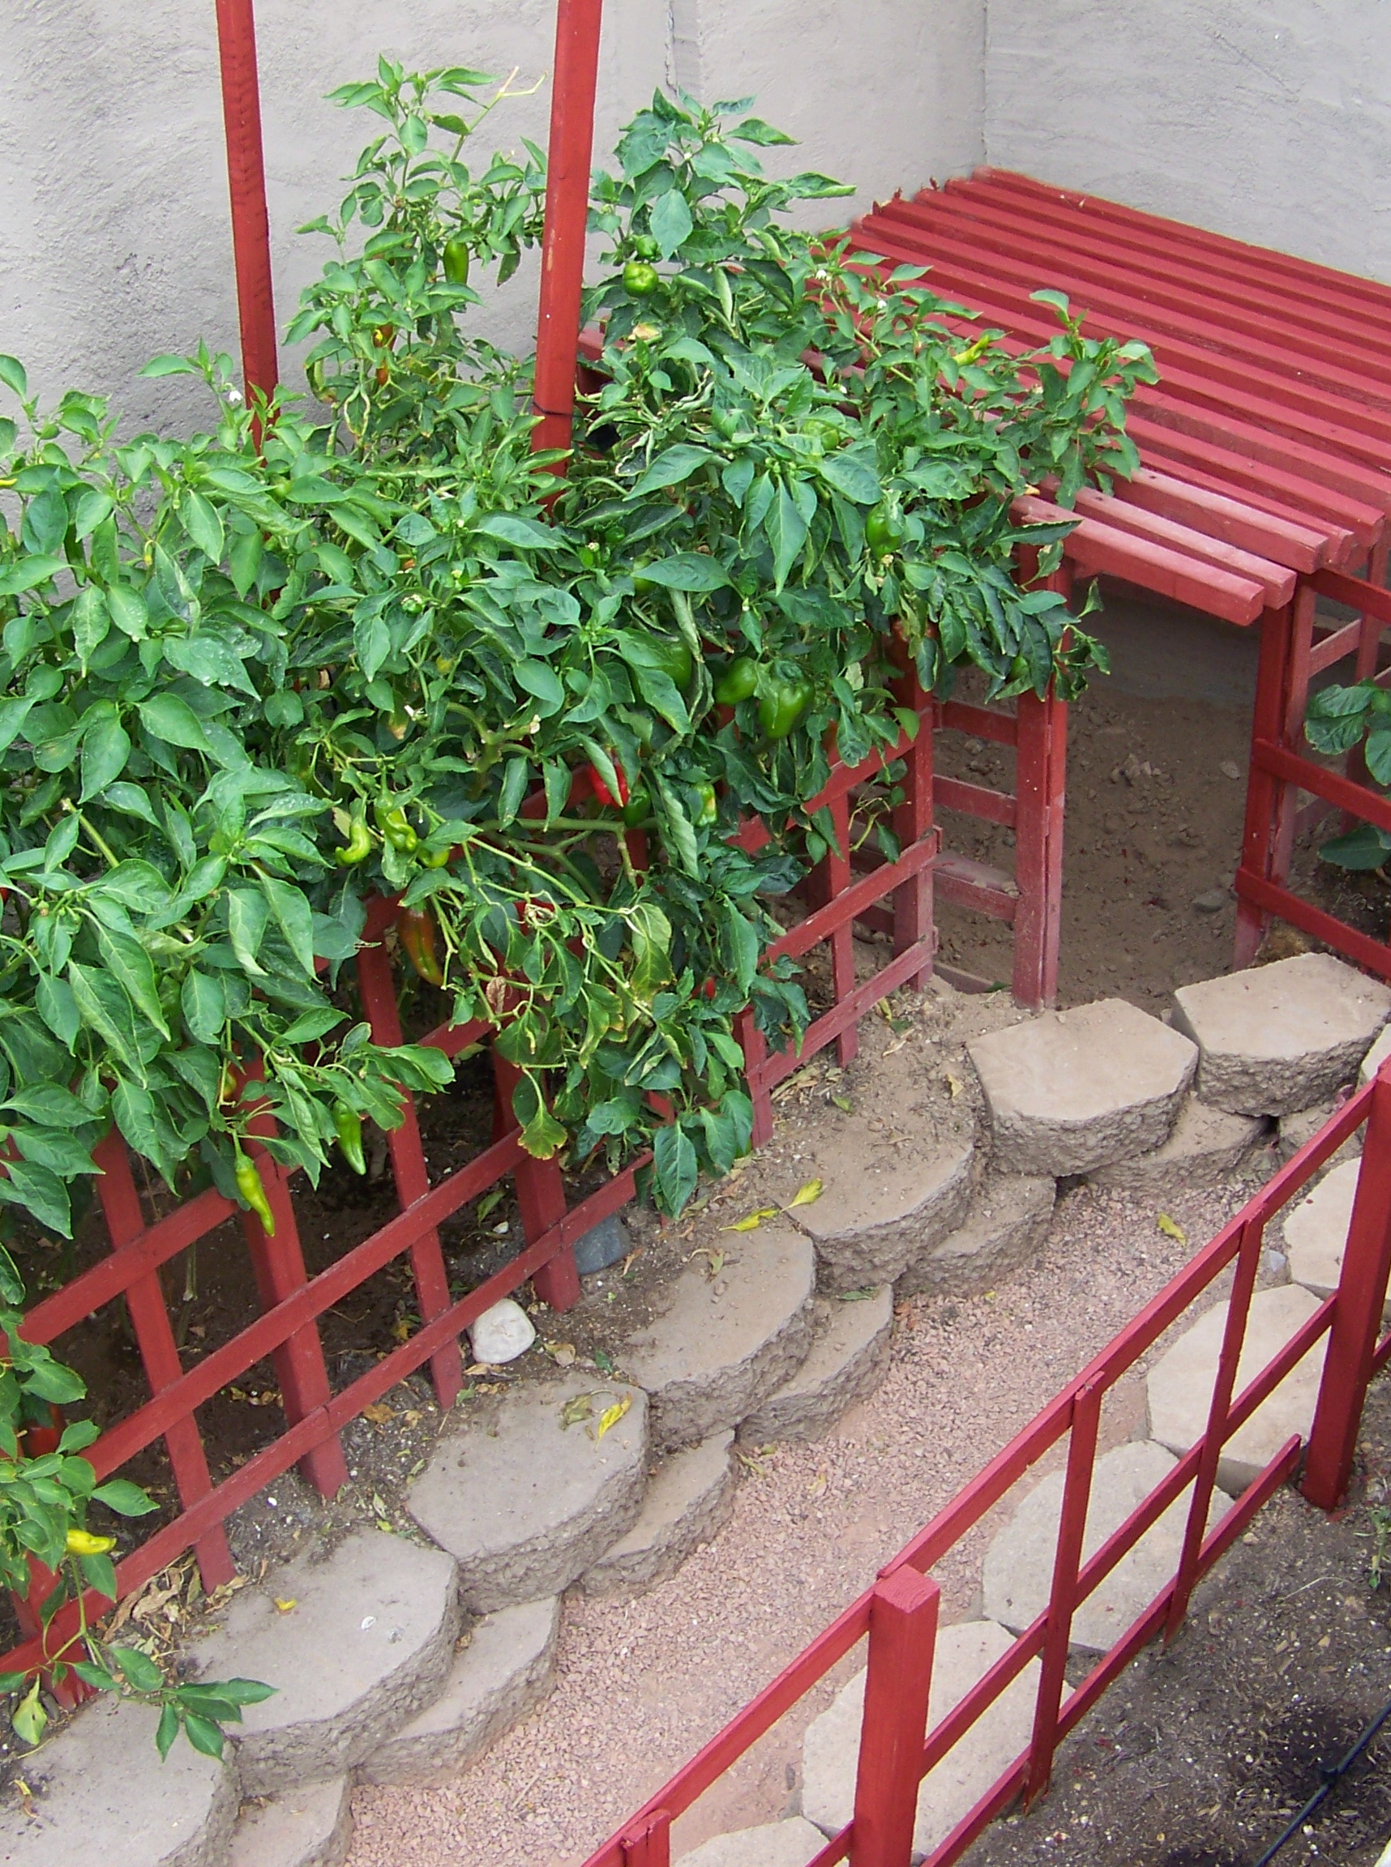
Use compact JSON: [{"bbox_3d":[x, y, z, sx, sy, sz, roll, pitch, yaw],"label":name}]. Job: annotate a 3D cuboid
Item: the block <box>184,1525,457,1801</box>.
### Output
[{"bbox_3d":[-0.379,0.755,2.693,0.205,0.094,0.295,26,44,37],"label":"block"}]

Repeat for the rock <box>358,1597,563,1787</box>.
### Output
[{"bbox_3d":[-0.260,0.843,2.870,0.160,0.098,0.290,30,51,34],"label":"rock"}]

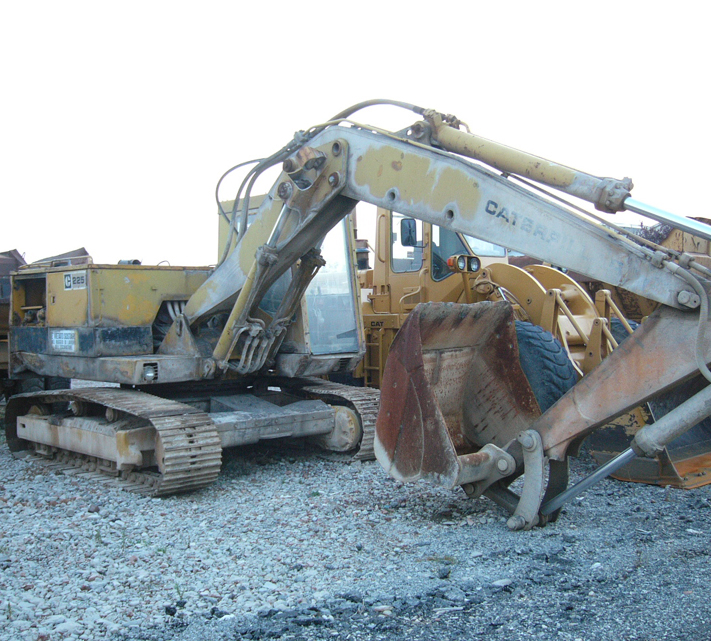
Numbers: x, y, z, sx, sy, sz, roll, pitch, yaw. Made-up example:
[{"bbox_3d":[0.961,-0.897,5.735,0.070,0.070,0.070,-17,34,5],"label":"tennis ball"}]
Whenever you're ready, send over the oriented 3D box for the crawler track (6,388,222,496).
[{"bbox_3d":[-2.790,1.238,9.460,0.630,0.850,3.680,-1,1,-44],"label":"crawler track"}]

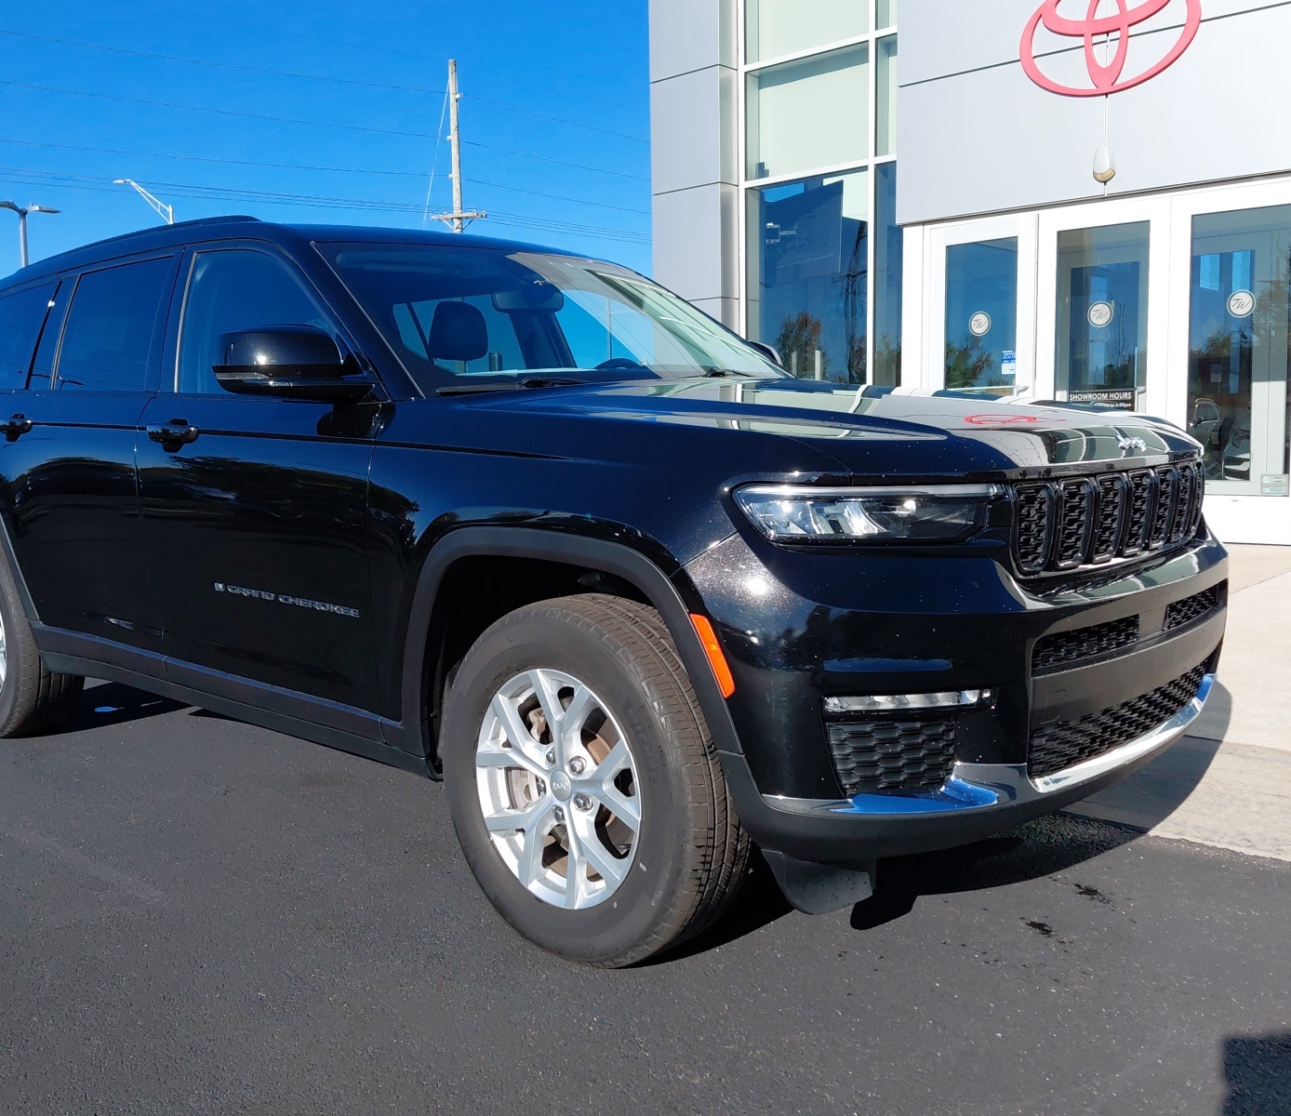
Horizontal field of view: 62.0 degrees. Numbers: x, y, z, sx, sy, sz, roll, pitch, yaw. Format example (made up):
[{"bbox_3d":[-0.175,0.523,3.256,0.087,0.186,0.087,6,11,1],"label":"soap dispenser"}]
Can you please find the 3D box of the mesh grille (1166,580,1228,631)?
[{"bbox_3d":[1.337,0.109,2.640,0.069,0.069,0.455,4,8,36],"label":"mesh grille"}]

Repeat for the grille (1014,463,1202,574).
[{"bbox_3d":[1.057,-0.105,2.351,0.119,0.208,1.327,4,9,39],"label":"grille"}]

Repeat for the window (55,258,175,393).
[{"bbox_3d":[-1.802,-0.778,3.624,0.772,0.465,0.050,4,-12,39],"label":"window"}]

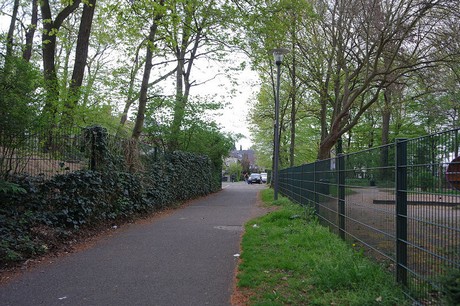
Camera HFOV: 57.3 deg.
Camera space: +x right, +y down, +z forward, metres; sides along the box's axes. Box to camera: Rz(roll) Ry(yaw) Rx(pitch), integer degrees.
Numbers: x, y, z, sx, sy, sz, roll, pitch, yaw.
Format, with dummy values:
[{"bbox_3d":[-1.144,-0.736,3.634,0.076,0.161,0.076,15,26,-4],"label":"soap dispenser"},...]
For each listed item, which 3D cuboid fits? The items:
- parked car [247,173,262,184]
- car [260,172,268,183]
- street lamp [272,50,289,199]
[{"bbox_3d":[3.470,3.530,58.000,1.740,1.450,4.200,1,-3,7],"label":"parked car"},{"bbox_3d":[5.500,3.860,65.000,1.760,1.520,4.300,1,-3,6],"label":"car"},{"bbox_3d":[1.850,-1.070,16.150,0.650,5.850,0.650,1,-3,0],"label":"street lamp"}]

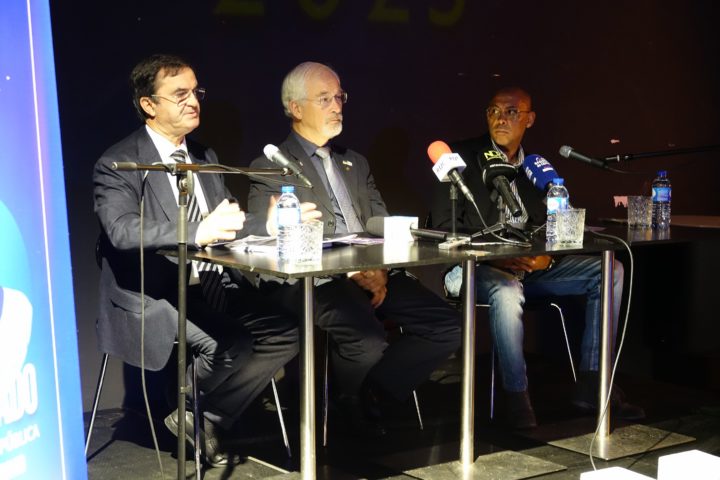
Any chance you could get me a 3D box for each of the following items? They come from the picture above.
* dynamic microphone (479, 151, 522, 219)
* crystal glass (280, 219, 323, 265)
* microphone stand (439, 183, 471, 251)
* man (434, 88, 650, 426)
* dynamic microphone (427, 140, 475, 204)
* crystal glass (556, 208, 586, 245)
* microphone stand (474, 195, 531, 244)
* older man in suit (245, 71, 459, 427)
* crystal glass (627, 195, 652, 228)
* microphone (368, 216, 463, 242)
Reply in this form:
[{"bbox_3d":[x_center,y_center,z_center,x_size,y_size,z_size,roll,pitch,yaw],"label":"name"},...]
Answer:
[{"bbox_3d":[0.460,-0.183,4.149,0.098,0.245,0.098,-3,-35,-31],"label":"dynamic microphone"},{"bbox_3d":[-0.149,0.004,3.555,0.091,0.110,0.091,-4,7,-37],"label":"crystal glass"},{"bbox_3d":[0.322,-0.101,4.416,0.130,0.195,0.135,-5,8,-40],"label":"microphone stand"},{"bbox_3d":[0.648,0.029,5.087,0.600,1.255,0.800,-4,7,-35],"label":"man"},{"bbox_3d":[0.321,-0.229,4.430,0.078,0.078,0.265,-5,49,-41],"label":"dynamic microphone"},{"bbox_3d":[0.698,-0.044,4.281,0.095,0.111,0.095,0,6,0],"label":"crystal glass"},{"bbox_3d":[0.461,-0.077,4.213,0.190,0.140,0.175,-4,7,-37],"label":"microphone stand"},{"bbox_3d":[-0.012,0.029,4.690,0.560,1.310,0.680,-5,8,-41],"label":"older man in suit"},{"bbox_3d":[1.043,-0.102,4.841,0.094,0.111,0.094,0,6,0],"label":"crystal glass"},{"bbox_3d":[0.171,-0.028,4.330,0.305,0.082,0.082,8,7,11],"label":"microphone"}]

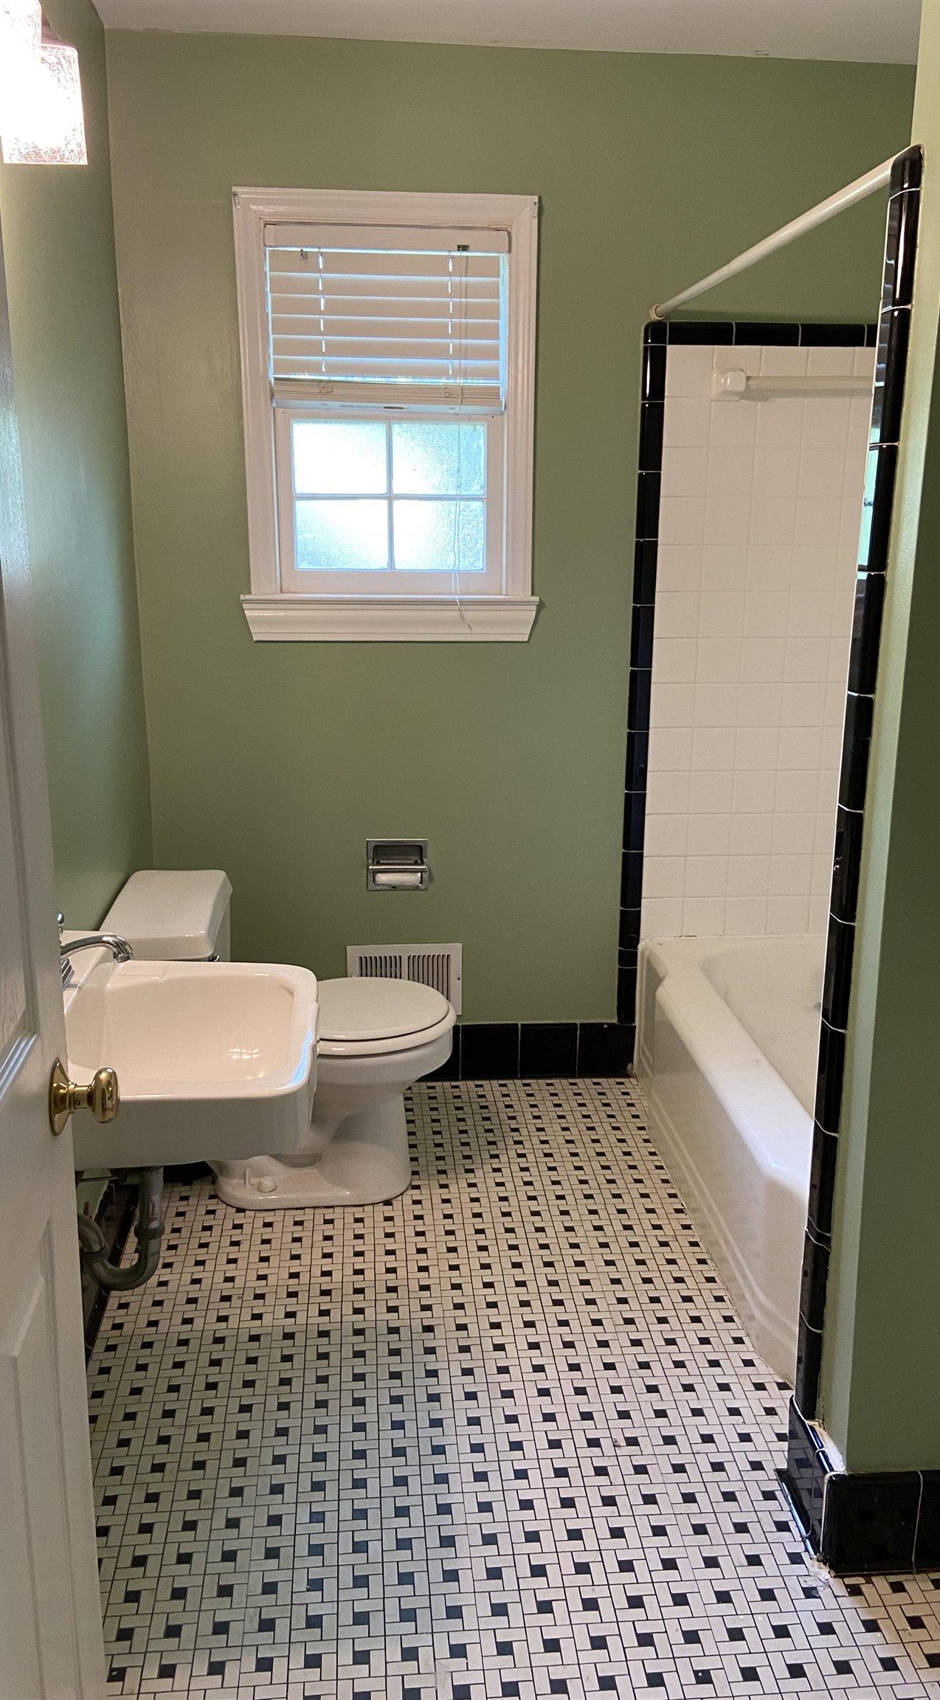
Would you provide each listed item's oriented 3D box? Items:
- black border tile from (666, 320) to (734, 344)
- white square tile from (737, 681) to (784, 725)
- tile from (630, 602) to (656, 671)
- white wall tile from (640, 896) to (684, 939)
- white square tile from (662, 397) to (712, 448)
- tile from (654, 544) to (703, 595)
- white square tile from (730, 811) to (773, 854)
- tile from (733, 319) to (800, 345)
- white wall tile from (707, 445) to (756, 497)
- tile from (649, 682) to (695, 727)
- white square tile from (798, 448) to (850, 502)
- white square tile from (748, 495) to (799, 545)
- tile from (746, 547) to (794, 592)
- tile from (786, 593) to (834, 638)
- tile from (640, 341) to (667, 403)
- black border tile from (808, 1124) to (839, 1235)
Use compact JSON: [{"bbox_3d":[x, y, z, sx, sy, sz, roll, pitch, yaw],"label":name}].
[{"bbox_3d":[0.535,-1.195,2.957,0.153,0.051,0.011,-1,15,-5],"label":"black border tile"},{"bbox_3d":[0.715,-0.359,3.155,0.108,0.108,0.009,-1,15,-4],"label":"white square tile"},{"bbox_3d":[0.415,-0.512,3.078,0.056,0.150,0.012,-1,15,-4],"label":"tile"},{"bbox_3d":[0.489,0.173,3.270,0.108,0.108,0.010,0,15,-4],"label":"white wall tile"},{"bbox_3d":[0.513,-1.006,3.006,0.110,0.110,0.010,-1,15,-5],"label":"white square tile"},{"bbox_3d":[0.495,-0.663,3.010,0.107,0.107,0.009,-1,15,-5],"label":"tile"},{"bbox_3d":[0.706,-0.039,3.201,0.107,0.107,0.009,-1,15,-5],"label":"white square tile"},{"bbox_3d":[0.676,-1.171,2.911,0.152,0.051,0.015,-1,15,-5],"label":"tile"},{"bbox_3d":[0.610,-0.883,2.986,0.108,0.108,0.010,0,15,-4],"label":"white wall tile"},{"bbox_3d":[0.496,-0.357,3.139,0.108,0.108,0.009,-1,15,-4],"label":"tile"},{"bbox_3d":[0.829,-0.885,3.002,0.108,0.108,0.010,0,15,-4],"label":"white square tile"},{"bbox_3d":[0.719,-0.780,3.030,0.108,0.108,0.010,-1,15,-4],"label":"white square tile"},{"bbox_3d":[0.711,-0.667,3.028,0.107,0.107,0.009,-1,15,-5],"label":"tile"},{"bbox_3d":[0.818,-0.564,3.066,0.107,0.107,0.009,-1,15,-5],"label":"tile"},{"bbox_3d":[0.421,-1.090,2.924,0.055,0.120,0.012,-1,15,-4],"label":"tile"},{"bbox_3d":[0.504,0.467,1.818,0.016,0.152,0.050,-1,15,-4],"label":"black border tile"}]

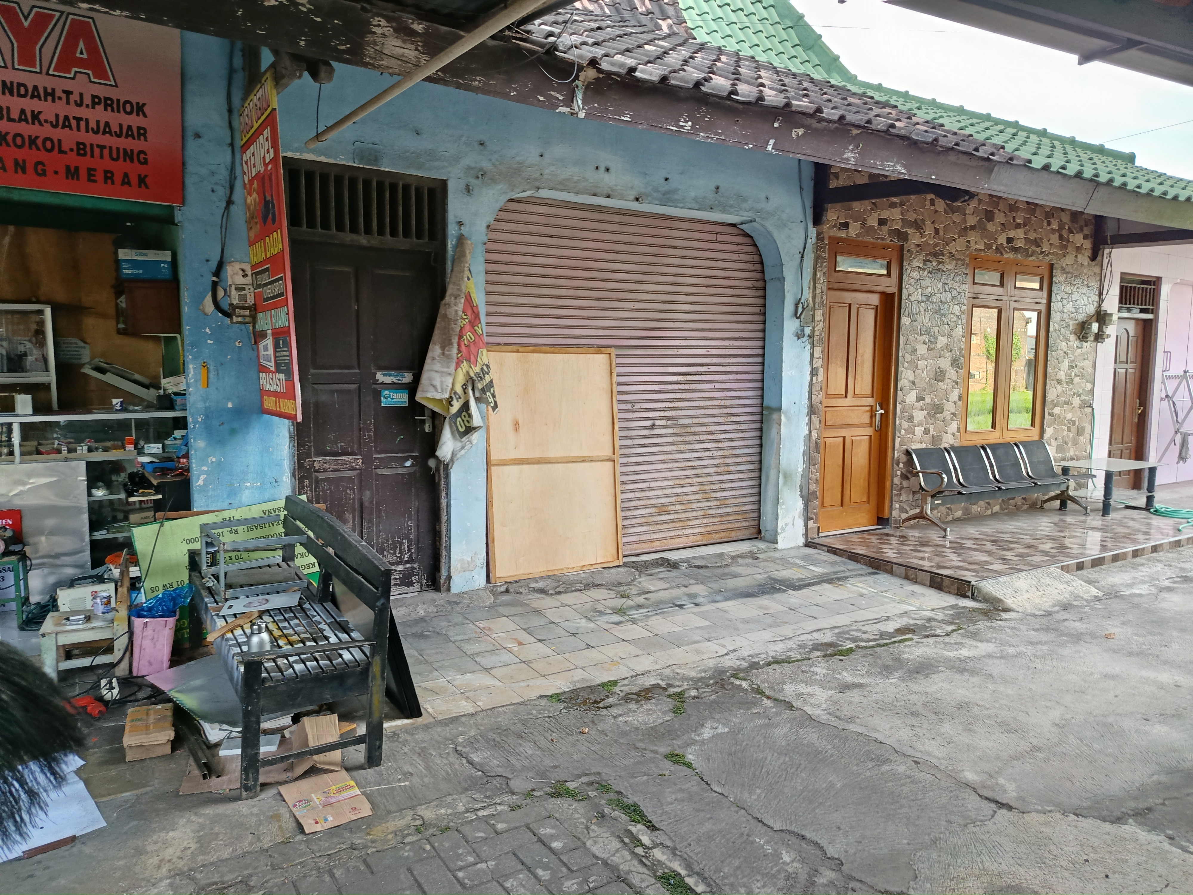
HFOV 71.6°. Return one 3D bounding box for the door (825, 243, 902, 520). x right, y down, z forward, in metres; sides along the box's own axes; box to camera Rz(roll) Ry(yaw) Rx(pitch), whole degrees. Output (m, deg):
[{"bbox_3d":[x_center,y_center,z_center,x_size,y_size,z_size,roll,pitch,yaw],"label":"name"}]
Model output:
[{"bbox_3d":[2.270,-0.523,7.258,0.950,2.510,0.130,-2,6,-32],"label":"door"}]

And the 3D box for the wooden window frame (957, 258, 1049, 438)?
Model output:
[{"bbox_3d":[4.093,-0.960,8.351,1.420,1.830,0.110,-2,6,-32],"label":"wooden window frame"}]

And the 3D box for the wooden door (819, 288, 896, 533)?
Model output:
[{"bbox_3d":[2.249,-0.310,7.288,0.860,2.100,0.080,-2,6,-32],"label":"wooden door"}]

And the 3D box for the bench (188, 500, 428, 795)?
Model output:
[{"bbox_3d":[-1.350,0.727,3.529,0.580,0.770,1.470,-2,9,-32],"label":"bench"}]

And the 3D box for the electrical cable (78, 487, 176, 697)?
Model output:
[{"bbox_3d":[-2.158,0.646,3.792,0.400,0.880,0.380,-2,6,-32],"label":"electrical cable"}]

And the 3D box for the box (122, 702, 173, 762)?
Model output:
[{"bbox_3d":[-1.752,1.109,3.235,0.160,0.095,0.270,-2,6,-32],"label":"box"}]

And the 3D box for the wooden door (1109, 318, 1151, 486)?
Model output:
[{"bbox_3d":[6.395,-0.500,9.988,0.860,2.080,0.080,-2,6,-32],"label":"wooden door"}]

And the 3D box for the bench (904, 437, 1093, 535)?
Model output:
[{"bbox_3d":[3.909,0.340,7.829,2.420,0.760,0.650,-2,6,-32],"label":"bench"}]

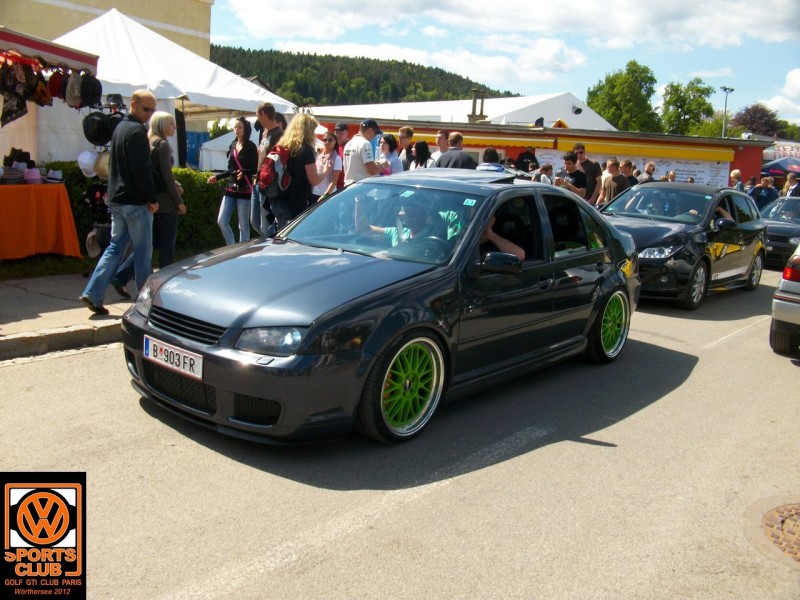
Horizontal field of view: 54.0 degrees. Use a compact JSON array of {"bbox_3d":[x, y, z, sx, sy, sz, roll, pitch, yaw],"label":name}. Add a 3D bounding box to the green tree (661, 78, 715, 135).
[{"bbox_3d":[27.140,-16.250,75.729,5.400,9.860,5.400,6,11,18],"label":"green tree"}]

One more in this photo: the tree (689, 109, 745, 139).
[{"bbox_3d":[27.613,-13.400,69.549,4.960,6.570,4.960,7,11,20],"label":"tree"}]

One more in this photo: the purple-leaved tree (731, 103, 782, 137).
[{"bbox_3d":[35.346,-15.648,79.098,5.440,8.240,5.440,7,11,23],"label":"purple-leaved tree"}]

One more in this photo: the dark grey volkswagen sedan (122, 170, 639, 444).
[{"bbox_3d":[0.263,-0.203,5.571,1.745,1.395,4.376,12,14,39],"label":"dark grey volkswagen sedan"}]

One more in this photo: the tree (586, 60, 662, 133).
[{"bbox_3d":[20.974,-17.165,75.379,7.480,11.200,7.480,6,11,14],"label":"tree"}]

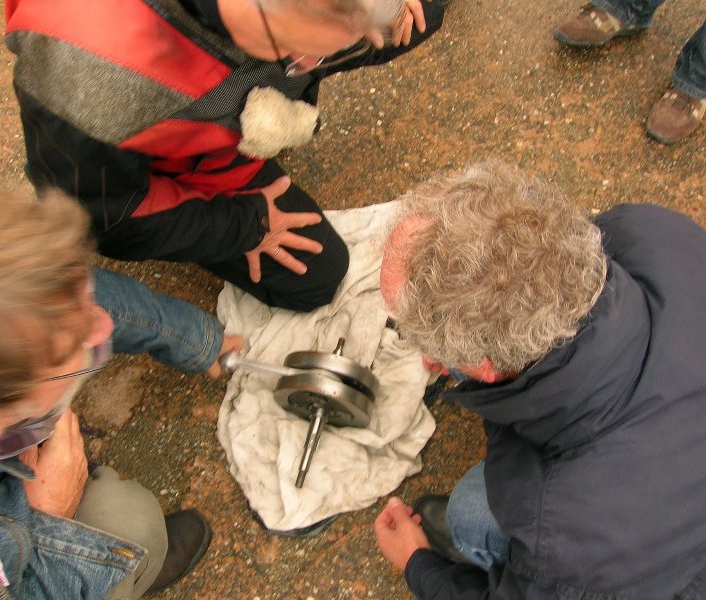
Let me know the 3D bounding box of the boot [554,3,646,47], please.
[{"bbox_3d":[0.679,-0.754,2.064,0.295,0.110,0.110,-17,65,-8],"label":"boot"}]

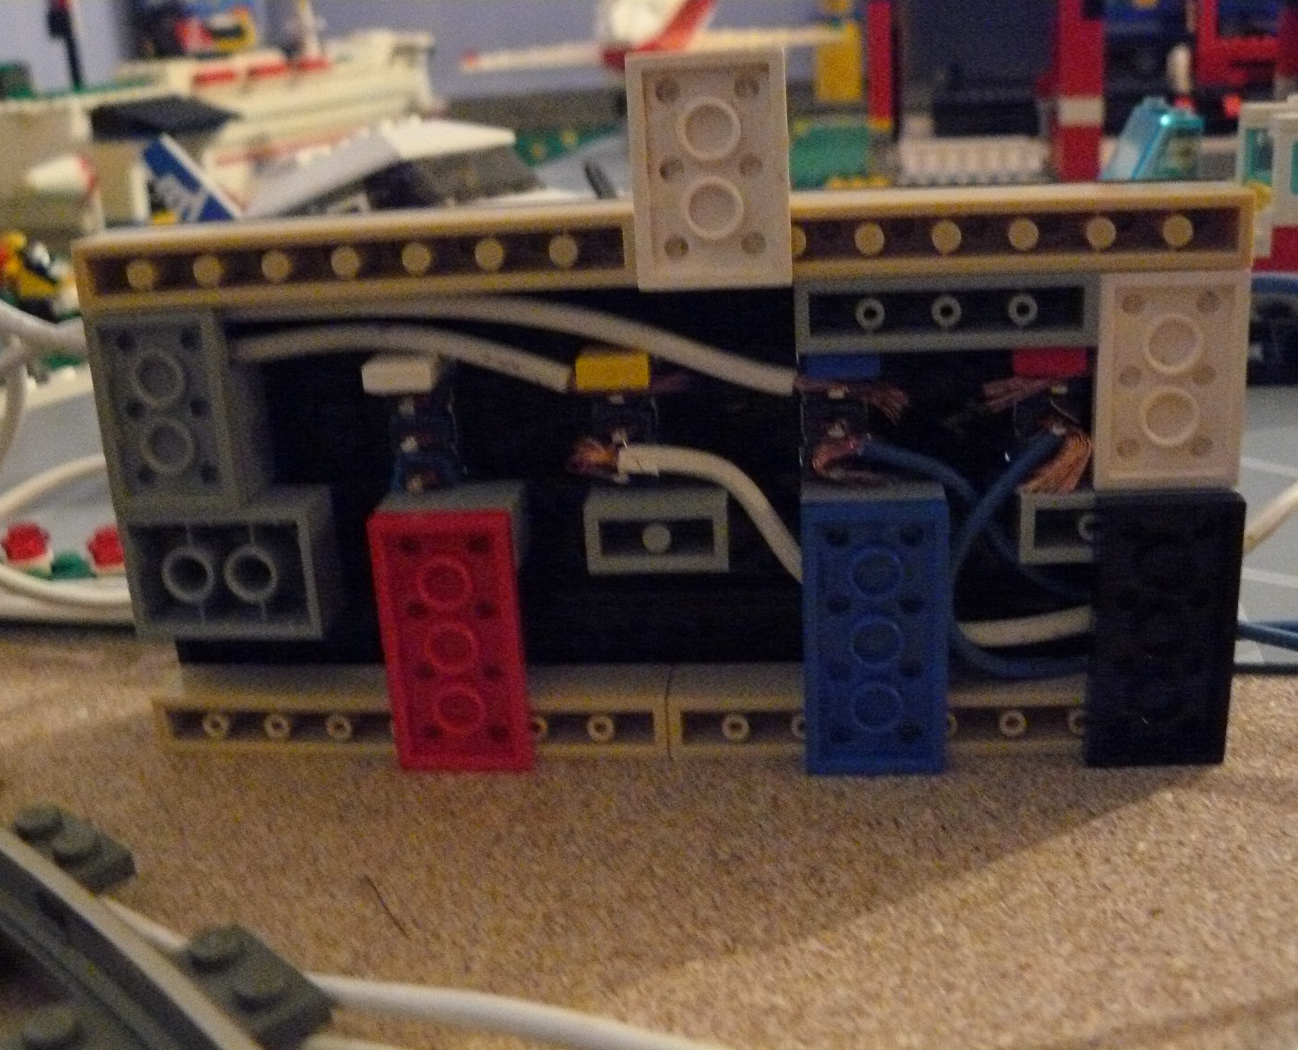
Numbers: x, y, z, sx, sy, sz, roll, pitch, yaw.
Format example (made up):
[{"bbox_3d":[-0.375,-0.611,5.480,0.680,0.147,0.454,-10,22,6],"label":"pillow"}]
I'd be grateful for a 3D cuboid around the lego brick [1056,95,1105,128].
[{"bbox_3d":[0.150,-0.146,0.513,0.016,0.010,0.016,-2,19,3],"label":"lego brick"}]

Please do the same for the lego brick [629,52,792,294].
[{"bbox_3d":[0.006,-0.036,0.149,0.016,0.024,0.005,-1,18,7],"label":"lego brick"}]

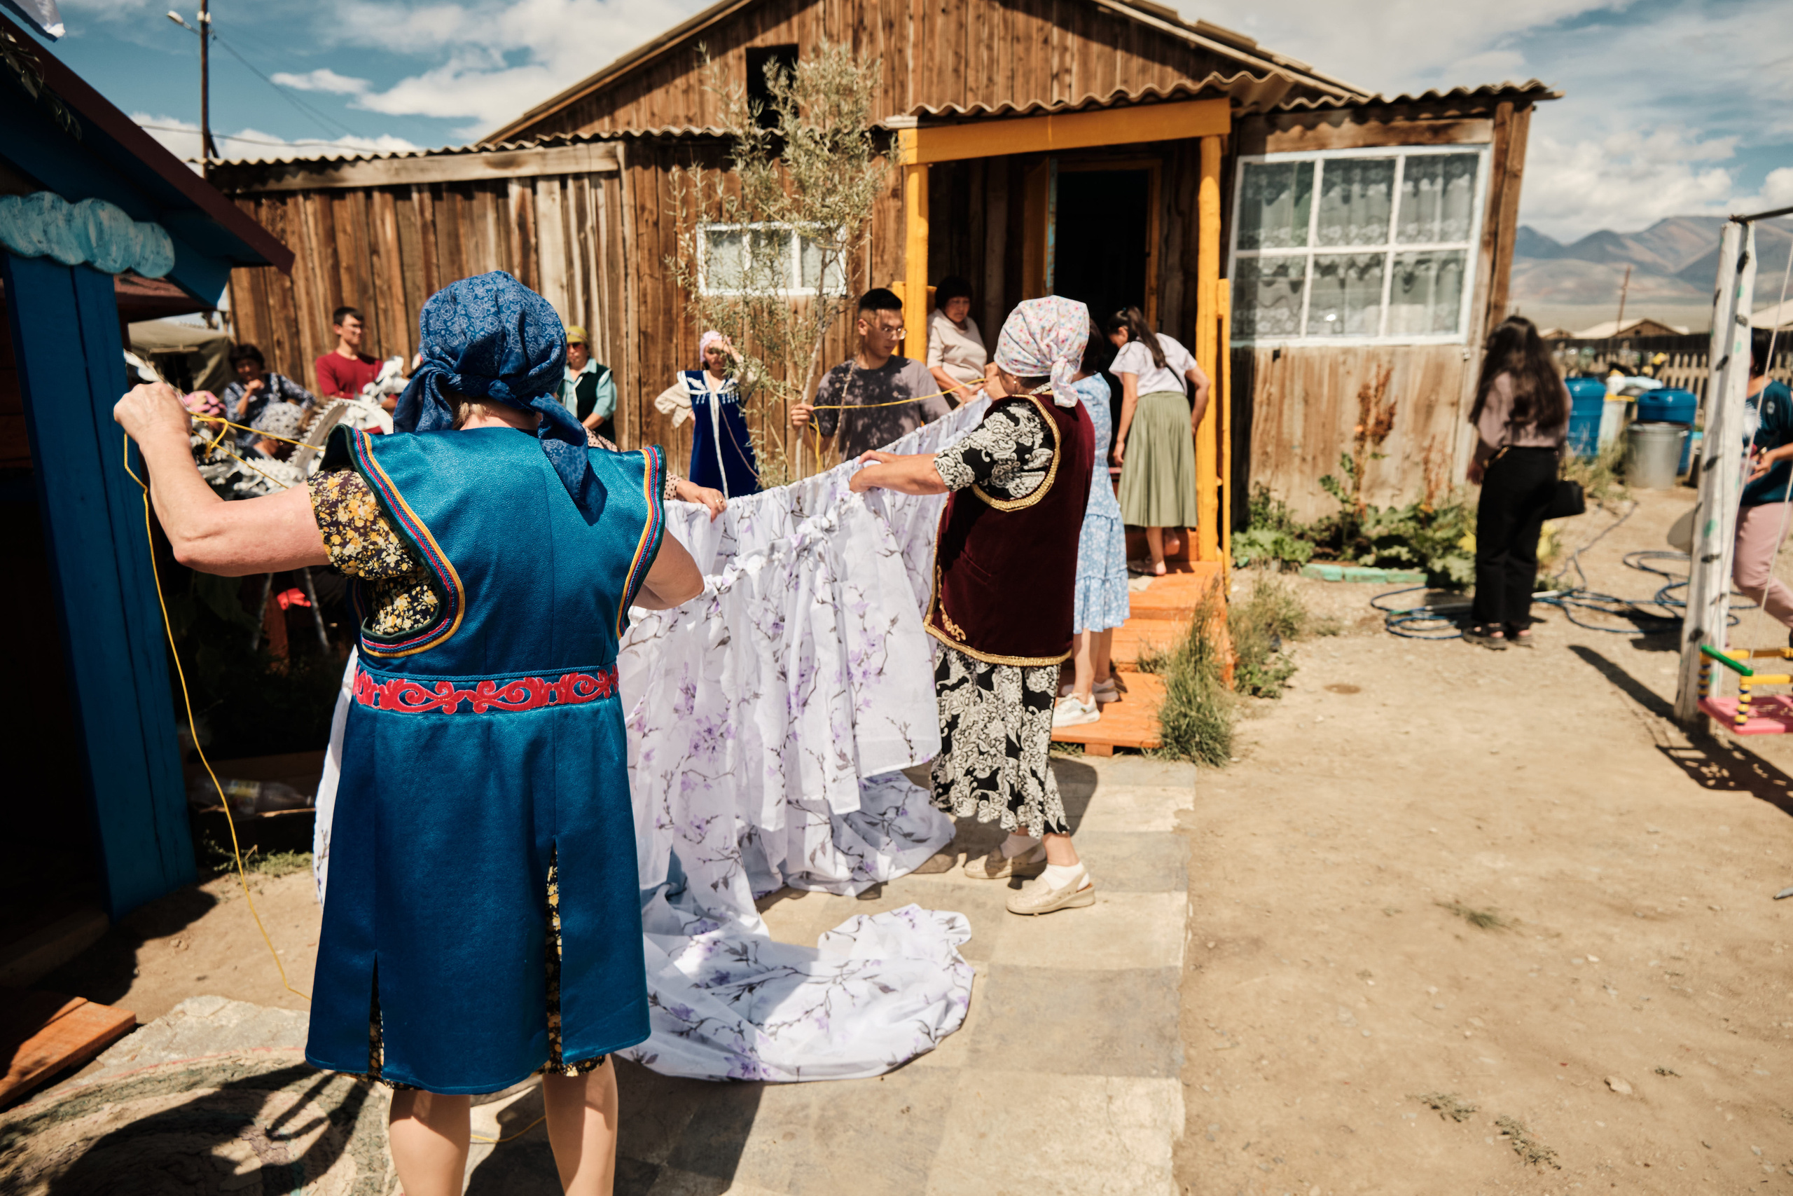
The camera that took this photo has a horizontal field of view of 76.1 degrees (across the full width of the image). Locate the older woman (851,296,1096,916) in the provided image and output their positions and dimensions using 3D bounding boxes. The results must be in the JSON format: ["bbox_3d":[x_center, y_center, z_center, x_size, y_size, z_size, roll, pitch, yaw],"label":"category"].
[{"bbox_3d":[0.223,0.034,3.012,0.640,1.600,0.500,0,13,2],"label":"older woman"}]

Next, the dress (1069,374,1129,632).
[{"bbox_3d":[0.697,-0.339,4.300,0.380,1.000,0.460,-2,13,-8],"label":"dress"}]

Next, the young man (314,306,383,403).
[{"bbox_3d":[-3.643,-1.096,7.750,0.520,1.703,0.360,-9,15,-34],"label":"young man"}]

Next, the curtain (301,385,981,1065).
[{"bbox_3d":[-0.171,0.143,3.207,1.202,1.300,2.174,6,14,26],"label":"curtain"}]

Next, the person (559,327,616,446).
[{"bbox_3d":[-2.142,-1.039,7.763,0.520,1.587,0.360,-2,13,-8],"label":"person"}]

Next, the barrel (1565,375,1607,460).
[{"bbox_3d":[7.866,-2.071,13.271,0.580,0.950,0.580,0,13,0],"label":"barrel"}]

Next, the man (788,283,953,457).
[{"bbox_3d":[-0.092,-0.331,4.437,0.640,1.680,0.450,-3,13,-12],"label":"man"}]

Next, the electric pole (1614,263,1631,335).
[{"bbox_3d":[52.353,-20.550,82.497,0.220,6.524,0.220,0,13,0],"label":"electric pole"}]

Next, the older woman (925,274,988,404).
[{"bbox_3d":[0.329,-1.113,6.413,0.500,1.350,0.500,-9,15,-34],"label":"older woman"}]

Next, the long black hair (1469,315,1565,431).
[{"bbox_3d":[2.975,-1.061,5.502,0.400,0.570,0.260,3,13,12],"label":"long black hair"}]

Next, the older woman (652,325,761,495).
[{"bbox_3d":[-1.242,-0.994,7.670,0.660,1.541,0.380,-2,13,-8],"label":"older woman"}]

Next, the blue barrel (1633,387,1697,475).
[{"bbox_3d":[8.588,-1.862,12.806,0.580,0.940,0.580,0,13,0],"label":"blue barrel"}]

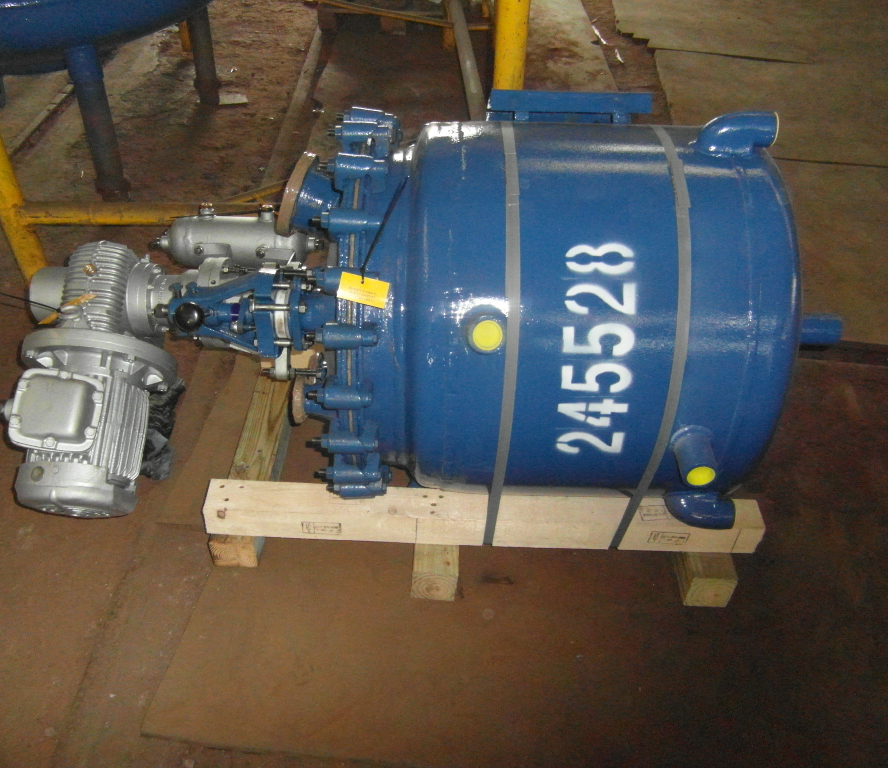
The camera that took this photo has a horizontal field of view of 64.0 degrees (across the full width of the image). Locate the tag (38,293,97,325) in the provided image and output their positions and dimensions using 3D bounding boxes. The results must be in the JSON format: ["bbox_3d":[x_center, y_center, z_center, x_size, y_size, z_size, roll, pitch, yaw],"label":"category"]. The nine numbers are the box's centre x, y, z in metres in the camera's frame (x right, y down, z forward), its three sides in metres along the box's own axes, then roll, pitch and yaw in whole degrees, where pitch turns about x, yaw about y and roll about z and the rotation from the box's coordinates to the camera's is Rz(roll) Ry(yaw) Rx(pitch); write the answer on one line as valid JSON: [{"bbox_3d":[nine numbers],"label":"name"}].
[{"bbox_3d":[-0.704,-0.140,1.330,0.100,0.006,0.055,-33,3,0],"label":"tag"}]

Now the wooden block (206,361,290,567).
[{"bbox_3d":[-0.445,0.148,1.743,0.090,0.090,0.652,2,41,-2],"label":"wooden block"}]

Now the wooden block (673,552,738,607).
[{"bbox_3d":[0.567,0.215,1.737,0.090,0.090,0.679,3,40,0],"label":"wooden block"}]

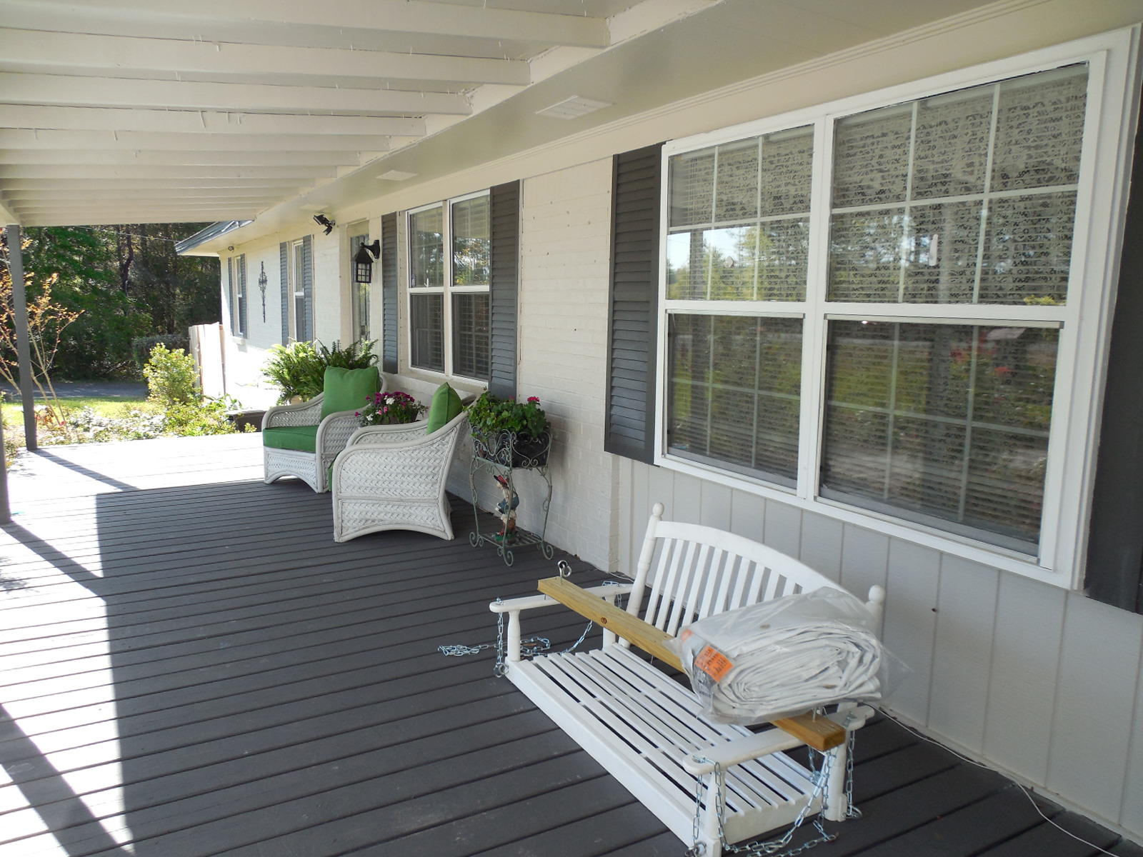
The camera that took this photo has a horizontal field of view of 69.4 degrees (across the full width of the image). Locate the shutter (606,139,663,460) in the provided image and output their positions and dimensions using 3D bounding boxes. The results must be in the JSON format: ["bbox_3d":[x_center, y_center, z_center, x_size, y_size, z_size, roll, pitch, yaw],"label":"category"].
[{"bbox_3d":[0.281,-0.551,3.785,0.035,1.395,0.400,-5,10,-30],"label":"shutter"}]

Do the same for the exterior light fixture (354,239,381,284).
[{"bbox_3d":[-1.836,-1.492,7.398,0.215,0.374,0.170,-4,10,-30],"label":"exterior light fixture"}]

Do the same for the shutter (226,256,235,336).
[{"bbox_3d":[-5.734,-2.220,13.919,0.035,1.285,0.365,-5,10,-30],"label":"shutter"}]

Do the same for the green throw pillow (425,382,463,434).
[{"bbox_3d":[-0.794,-0.038,5.174,0.200,0.460,0.460,6,8,-9],"label":"green throw pillow"}]

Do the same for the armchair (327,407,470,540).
[{"bbox_3d":[-1.022,0.194,5.158,0.830,0.850,0.680,-1,9,-8],"label":"armchair"}]

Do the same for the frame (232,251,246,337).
[{"bbox_3d":[-5.664,-2.260,14.066,0.100,1.320,0.980,-4,10,-30],"label":"frame"}]

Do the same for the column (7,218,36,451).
[{"bbox_3d":[-4.951,-0.795,7.446,0.095,2.000,0.095,-4,10,-30],"label":"column"}]

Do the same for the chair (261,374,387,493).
[{"bbox_3d":[-1.890,-0.017,6.473,0.670,0.840,0.810,6,10,29],"label":"chair"}]

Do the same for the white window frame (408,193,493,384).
[{"bbox_3d":[-0.939,-1.036,6.237,0.080,1.300,1.740,-4,10,-30],"label":"white window frame"}]

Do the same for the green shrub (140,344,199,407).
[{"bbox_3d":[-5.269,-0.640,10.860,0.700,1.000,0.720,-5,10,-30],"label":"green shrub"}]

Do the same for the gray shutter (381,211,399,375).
[{"bbox_3d":[-1.483,-1.089,6.750,0.035,1.285,0.370,-5,10,-30],"label":"gray shutter"}]

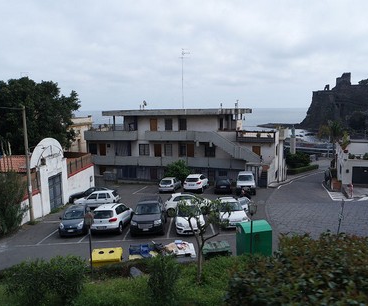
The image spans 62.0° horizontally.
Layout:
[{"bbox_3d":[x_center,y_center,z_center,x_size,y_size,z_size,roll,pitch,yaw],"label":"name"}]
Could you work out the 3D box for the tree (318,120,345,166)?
[{"bbox_3d":[20.695,-0.478,43.396,3.700,6.700,3.700,-1,8,0],"label":"tree"}]

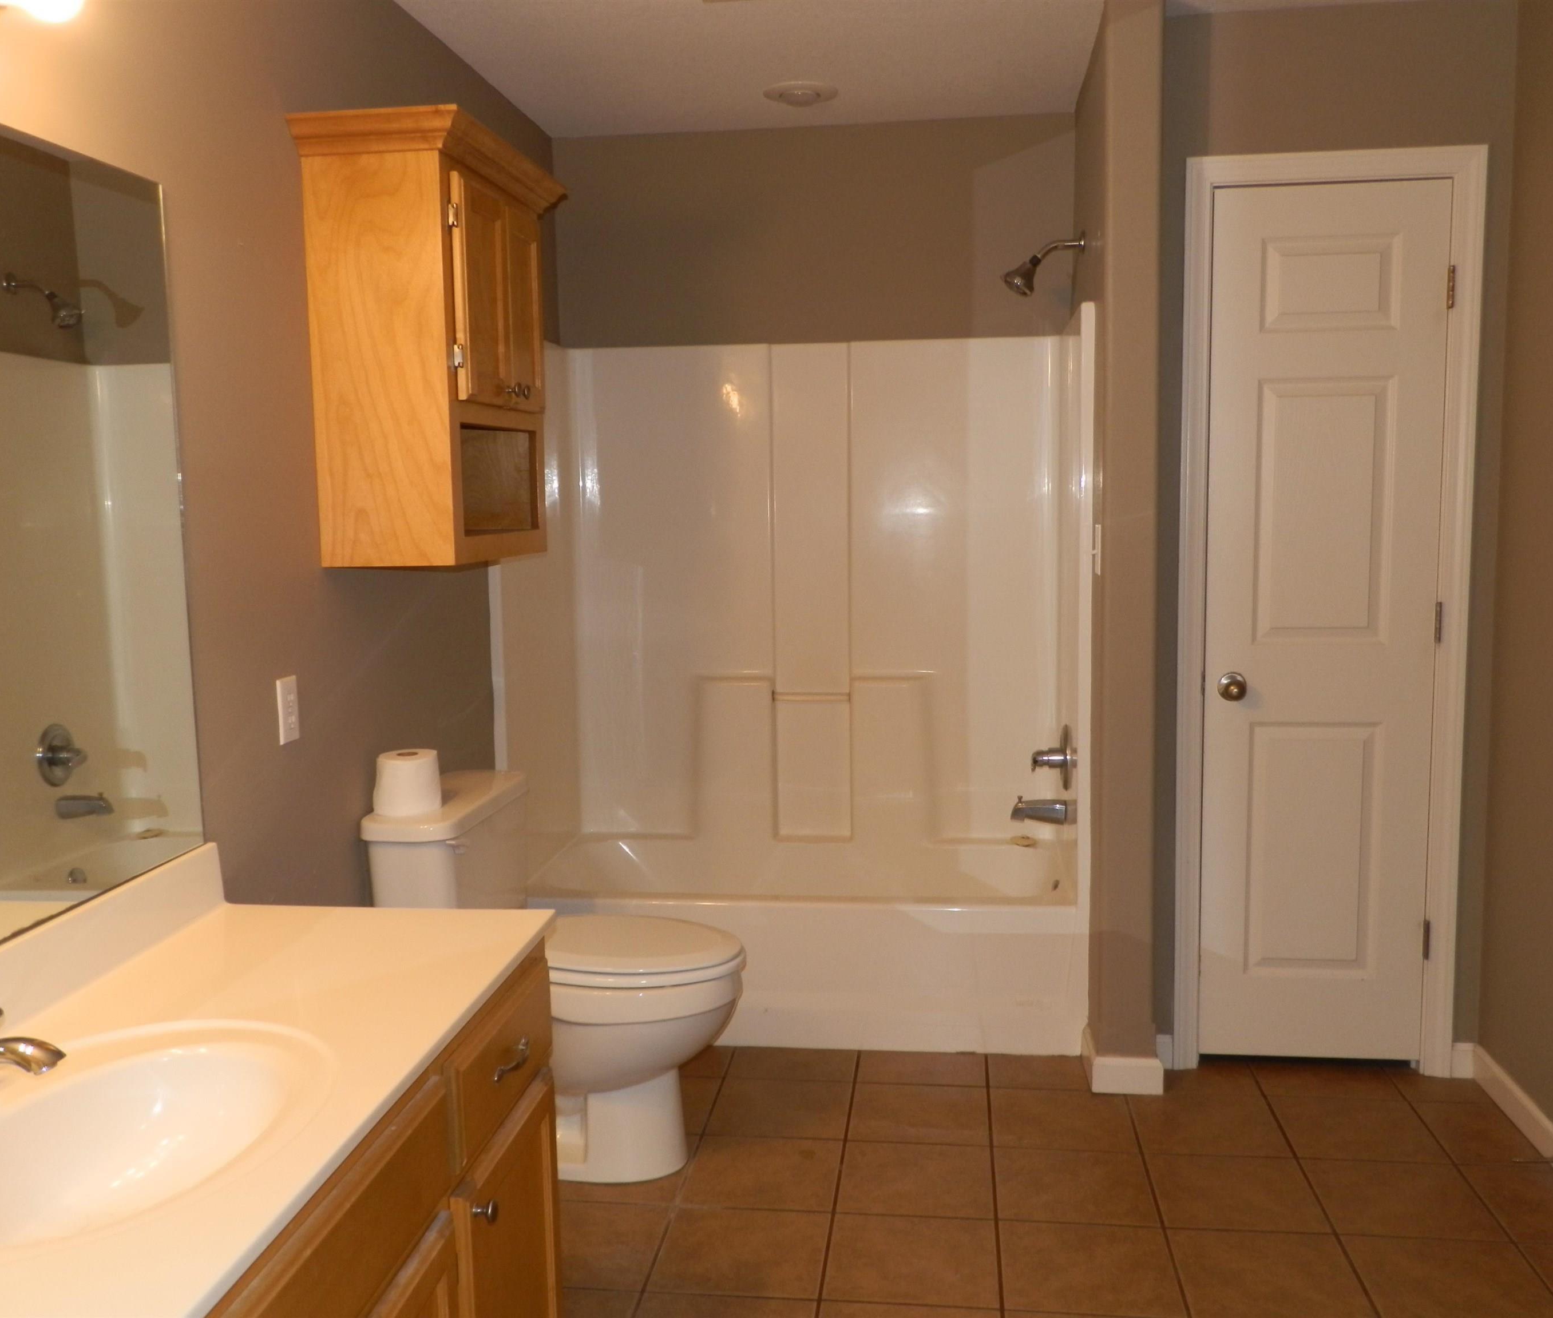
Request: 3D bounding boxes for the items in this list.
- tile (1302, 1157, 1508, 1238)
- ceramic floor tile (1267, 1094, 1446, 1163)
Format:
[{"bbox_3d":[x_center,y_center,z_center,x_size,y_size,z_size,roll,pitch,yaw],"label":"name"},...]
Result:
[{"bbox_3d":[1.218,1.058,2.779,0.308,0.010,0.308,0,6,7],"label":"tile"},{"bbox_3d":[1.262,1.030,3.101,0.305,0.010,0.301,0,6,7],"label":"ceramic floor tile"}]

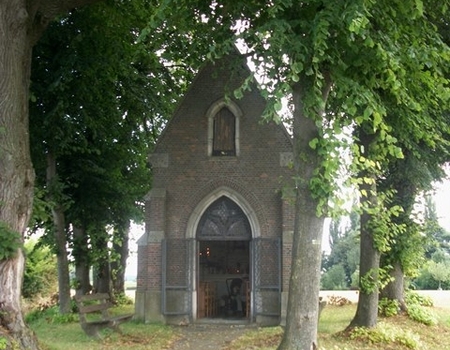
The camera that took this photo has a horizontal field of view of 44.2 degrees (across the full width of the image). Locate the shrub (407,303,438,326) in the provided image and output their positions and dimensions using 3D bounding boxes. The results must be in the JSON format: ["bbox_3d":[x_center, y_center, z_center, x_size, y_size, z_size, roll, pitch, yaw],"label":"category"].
[{"bbox_3d":[5.562,3.932,15.750,0.820,0.550,0.700,0,-10,0],"label":"shrub"}]

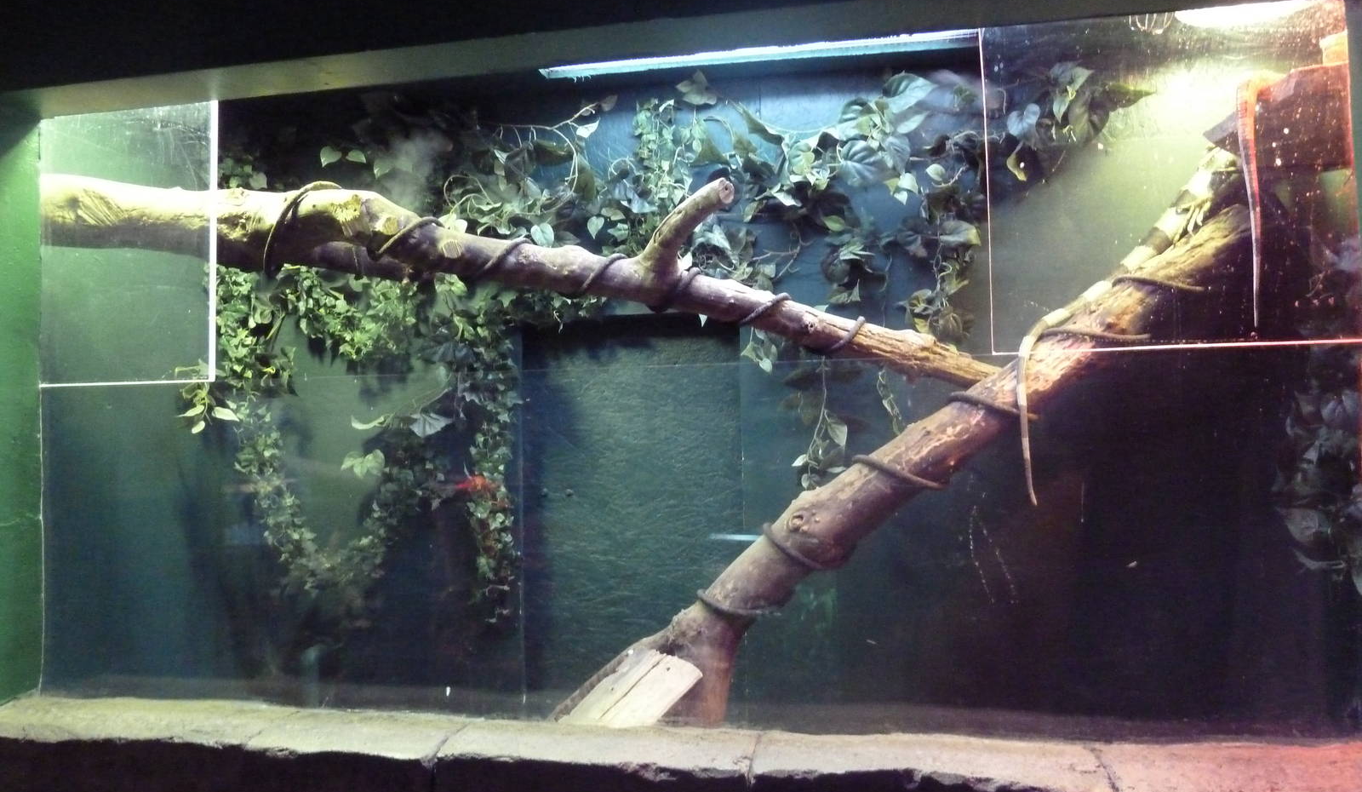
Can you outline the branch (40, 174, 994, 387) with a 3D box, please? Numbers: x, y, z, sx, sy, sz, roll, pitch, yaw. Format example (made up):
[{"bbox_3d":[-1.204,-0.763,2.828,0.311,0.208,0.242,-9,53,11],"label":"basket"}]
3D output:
[{"bbox_3d":[-0.499,-0.402,2.570,2.674,0.425,0.310,8,-2,8],"label":"branch"}]

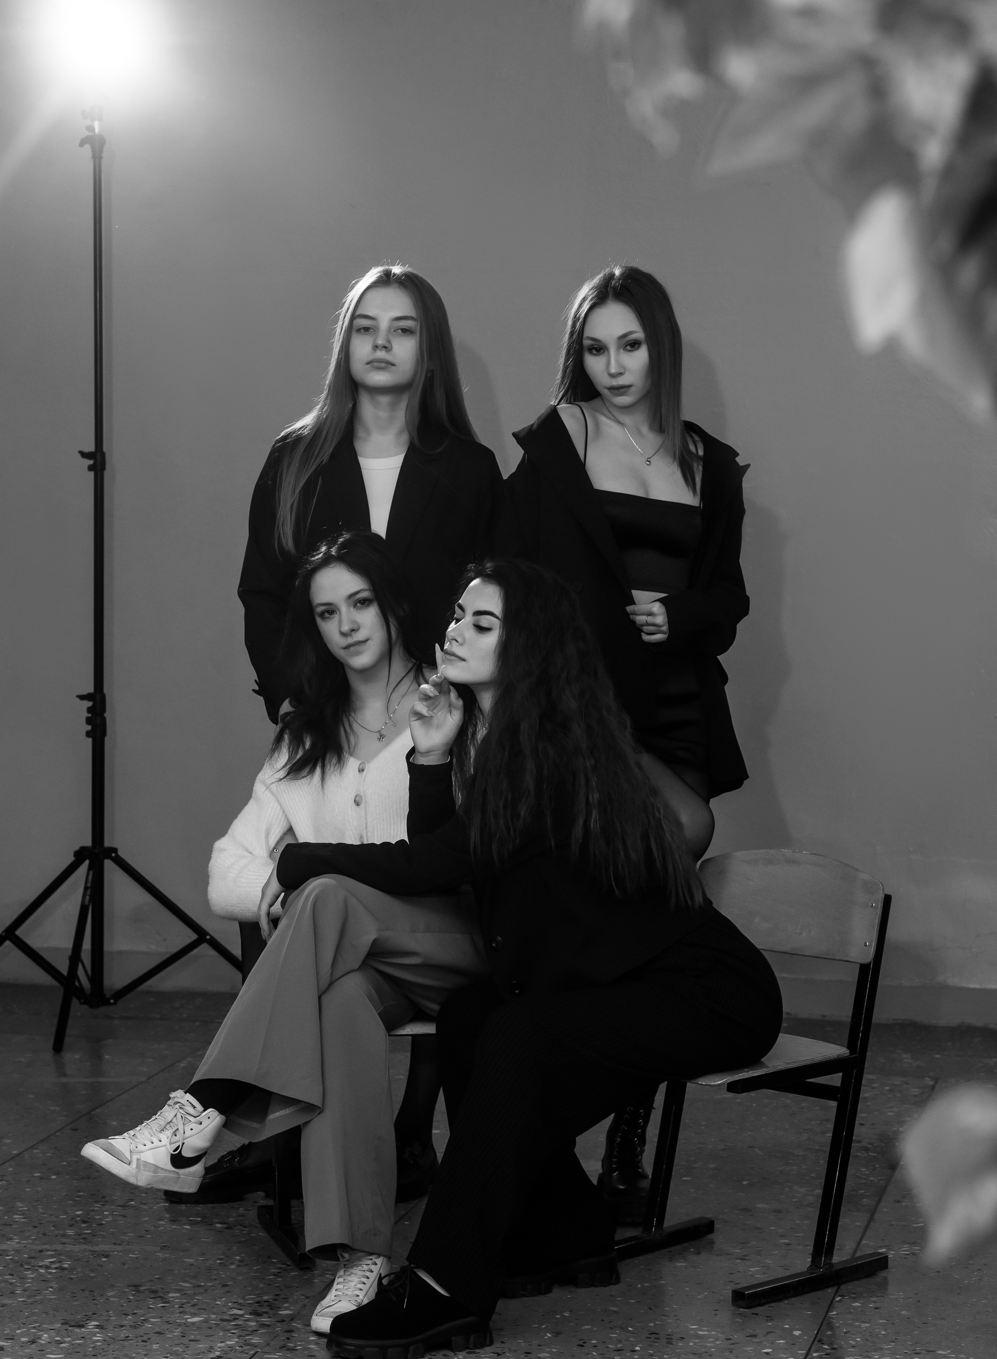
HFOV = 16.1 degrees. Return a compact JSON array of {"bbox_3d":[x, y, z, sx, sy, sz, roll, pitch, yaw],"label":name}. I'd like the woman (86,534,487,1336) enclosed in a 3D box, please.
[{"bbox_3d":[-0.295,0.379,5.916,0.600,1.245,0.760,2,4,18],"label":"woman"}]

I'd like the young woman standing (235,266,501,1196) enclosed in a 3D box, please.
[{"bbox_3d":[-0.233,0.104,6.439,0.540,1.720,0.380,1,4,3],"label":"young woman standing"}]

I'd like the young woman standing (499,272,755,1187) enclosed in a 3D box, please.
[{"bbox_3d":[0.233,0.117,6.360,0.480,1.715,0.380,1,4,1],"label":"young woman standing"}]

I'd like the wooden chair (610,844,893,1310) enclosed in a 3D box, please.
[{"bbox_3d":[0.375,0.654,5.971,0.410,0.700,0.467,4,6,43],"label":"wooden chair"}]

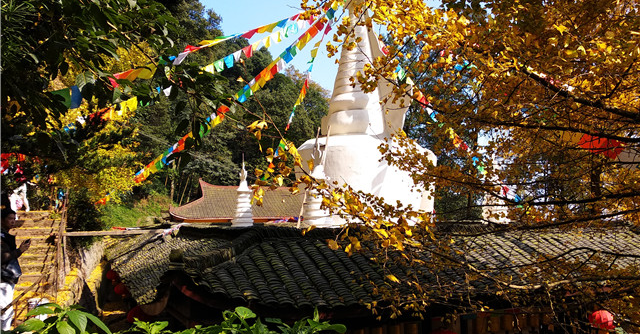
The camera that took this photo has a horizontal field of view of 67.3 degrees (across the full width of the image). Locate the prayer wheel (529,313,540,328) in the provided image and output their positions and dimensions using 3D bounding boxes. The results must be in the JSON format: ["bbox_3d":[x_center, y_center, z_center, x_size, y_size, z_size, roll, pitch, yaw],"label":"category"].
[{"bbox_3d":[5.619,4.001,12.643,0.280,0.450,0.280,0,-7,0],"label":"prayer wheel"}]

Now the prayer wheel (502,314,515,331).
[{"bbox_3d":[4.782,3.951,12.231,0.280,0.450,0.280,0,-7,0],"label":"prayer wheel"}]

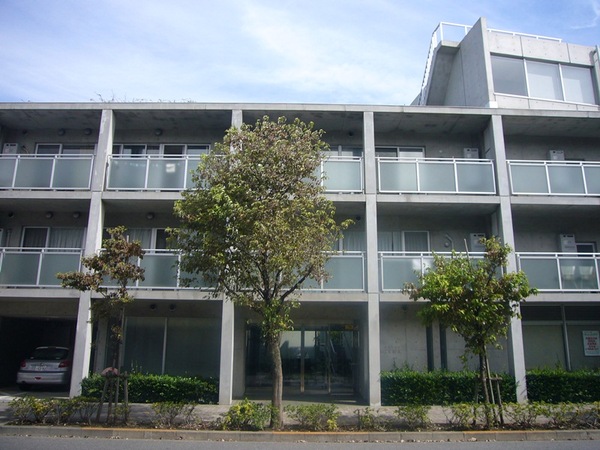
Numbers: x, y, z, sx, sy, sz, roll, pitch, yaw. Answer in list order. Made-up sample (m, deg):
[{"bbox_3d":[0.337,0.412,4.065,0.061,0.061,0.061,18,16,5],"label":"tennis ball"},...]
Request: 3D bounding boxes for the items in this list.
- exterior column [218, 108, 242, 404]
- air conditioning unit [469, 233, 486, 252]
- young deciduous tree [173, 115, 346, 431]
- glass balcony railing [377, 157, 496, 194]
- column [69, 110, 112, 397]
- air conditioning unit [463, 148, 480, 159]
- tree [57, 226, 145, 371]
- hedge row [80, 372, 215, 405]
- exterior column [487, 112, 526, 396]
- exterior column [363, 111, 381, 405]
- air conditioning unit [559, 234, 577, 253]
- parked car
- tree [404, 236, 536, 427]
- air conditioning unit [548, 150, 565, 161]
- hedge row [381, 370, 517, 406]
[{"bbox_3d":[-1.935,0.672,14.273,0.300,8.663,0.330,1,-13,-1],"label":"exterior column"},{"bbox_3d":[5.643,0.633,15.477,0.470,0.720,0.250,1,-13,-1],"label":"air conditioning unit"},{"bbox_3d":[-0.887,0.766,10.099,3.800,6.550,3.500,1,-14,-1],"label":"young deciduous tree"},{"bbox_3d":[4.036,-1.442,14.344,3.580,1.100,0.070,1,-14,-1],"label":"glass balcony railing"},{"bbox_3d":[-6.002,0.584,14.237,0.300,8.443,0.330,1,-13,-1],"label":"column"},{"bbox_3d":[5.680,-2.153,16.141,0.470,0.720,0.250,1,-13,-1],"label":"air conditioning unit"},{"bbox_3d":[-4.283,1.961,10.165,1.875,3.962,1.650,1,-13,-1],"label":"tree"},{"bbox_3d":[-3.925,4.409,13.072,3.650,0.720,0.700,1,-14,-1],"label":"hedge row"},{"bbox_3d":[5.972,0.756,13.970,0.290,8.473,0.380,1,-14,-1],"label":"exterior column"},{"bbox_3d":[2.102,0.711,14.320,0.300,8.678,0.330,1,-13,-1],"label":"exterior column"},{"bbox_3d":[8.515,0.713,15.498,0.470,0.720,0.250,1,-13,-1],"label":"air conditioning unit"},{"bbox_3d":[-7.905,4.827,16.587,1.660,1.430,3.830,1,-14,-1],"label":"parked car"},{"bbox_3d":[3.544,2.106,9.893,2.800,3.900,2.600,1,-14,-1],"label":"tree"},{"bbox_3d":[8.337,-2.076,15.766,0.460,0.580,0.250,1,-14,-1],"label":"air conditioning unit"},{"bbox_3d":[3.965,4.441,13.173,3.650,0.840,0.700,1,-14,-1],"label":"hedge row"}]

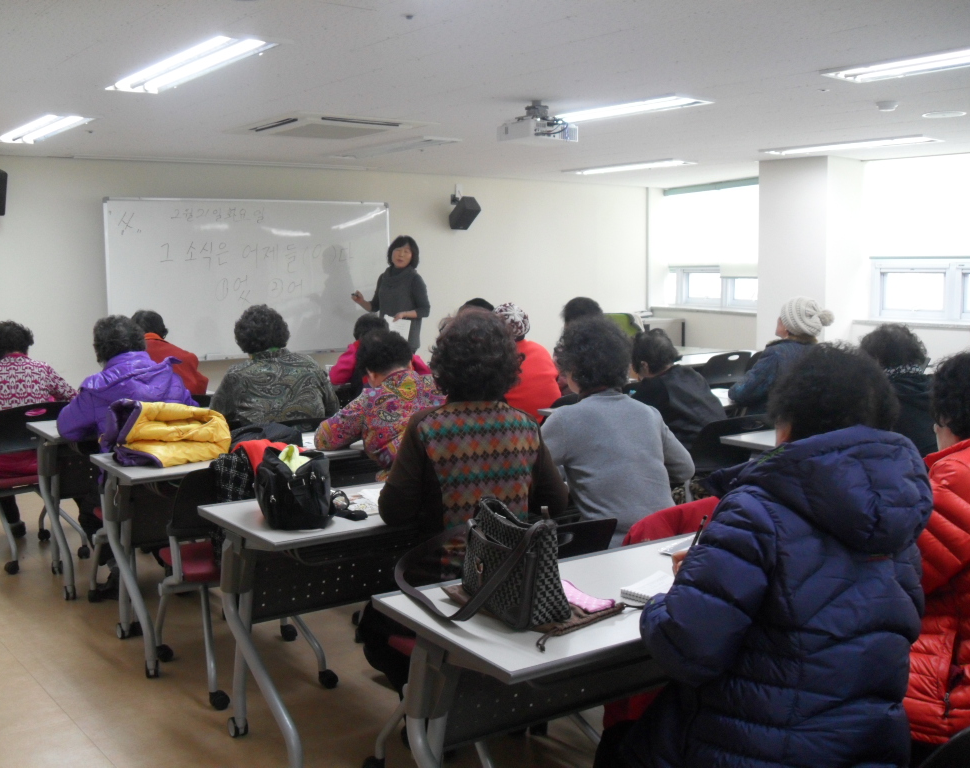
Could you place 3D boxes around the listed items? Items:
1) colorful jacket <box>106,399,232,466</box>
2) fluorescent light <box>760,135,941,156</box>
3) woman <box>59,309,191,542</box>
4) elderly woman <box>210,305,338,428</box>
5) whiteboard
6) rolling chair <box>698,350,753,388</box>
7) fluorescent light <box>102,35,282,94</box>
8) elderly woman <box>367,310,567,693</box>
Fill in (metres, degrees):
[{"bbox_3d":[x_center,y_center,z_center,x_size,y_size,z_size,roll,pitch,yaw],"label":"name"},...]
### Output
[{"bbox_3d":[-1.169,0.162,3.872,0.280,0.220,0.340,6,9,40],"label":"colorful jacket"},{"bbox_3d":[2.405,-1.593,6.952,0.260,0.050,1.280,-5,8,-36],"label":"fluorescent light"},{"bbox_3d":[-1.531,0.321,4.479,0.580,1.260,0.770,-5,8,-36],"label":"woman"},{"bbox_3d":[-1.029,0.276,4.824,0.560,1.260,0.750,-5,8,-36],"label":"elderly woman"},{"bbox_3d":[-1.761,-0.825,8.159,2.440,1.240,0.050,-6,8,-38],"label":"whiteboard"},{"bbox_3d":[1.547,0.181,7.386,0.500,0.820,0.560,-5,8,-36],"label":"rolling chair"},{"bbox_3d":[-1.181,-1.248,4.070,0.240,0.060,1.280,-5,8,-35],"label":"fluorescent light"},{"bbox_3d":[-0.028,0.442,2.805,0.540,1.270,0.680,-5,8,-35],"label":"elderly woman"}]

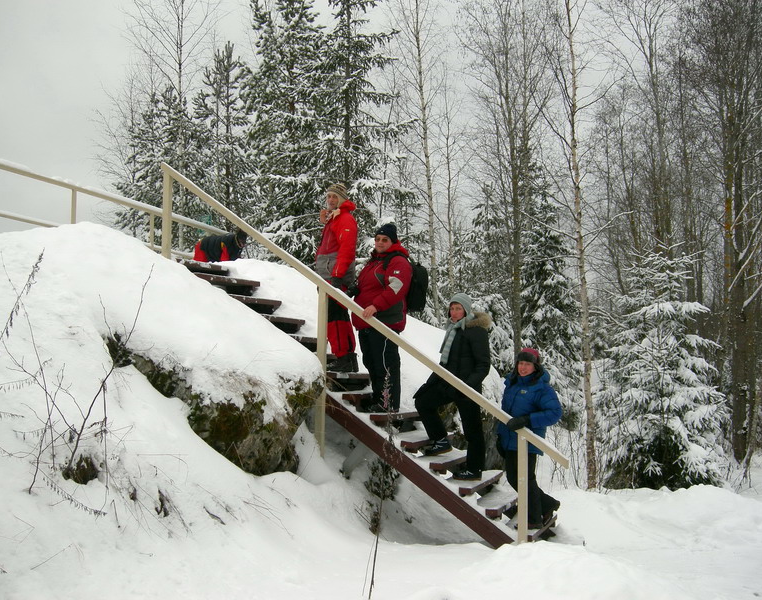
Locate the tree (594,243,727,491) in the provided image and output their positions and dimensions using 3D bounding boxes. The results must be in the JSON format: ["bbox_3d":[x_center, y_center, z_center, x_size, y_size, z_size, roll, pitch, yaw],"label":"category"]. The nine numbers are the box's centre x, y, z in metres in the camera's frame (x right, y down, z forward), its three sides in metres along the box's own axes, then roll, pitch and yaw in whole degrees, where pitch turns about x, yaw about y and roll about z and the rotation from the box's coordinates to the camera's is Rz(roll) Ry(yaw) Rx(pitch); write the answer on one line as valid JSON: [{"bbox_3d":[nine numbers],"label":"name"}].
[{"bbox_3d":[3.960,0.952,11.662,1.870,3.440,1.870,0,-5,0],"label":"tree"}]

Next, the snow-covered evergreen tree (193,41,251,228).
[{"bbox_3d":[-3.162,-2.752,16.811,1.450,5.150,1.450,0,-5,0],"label":"snow-covered evergreen tree"}]

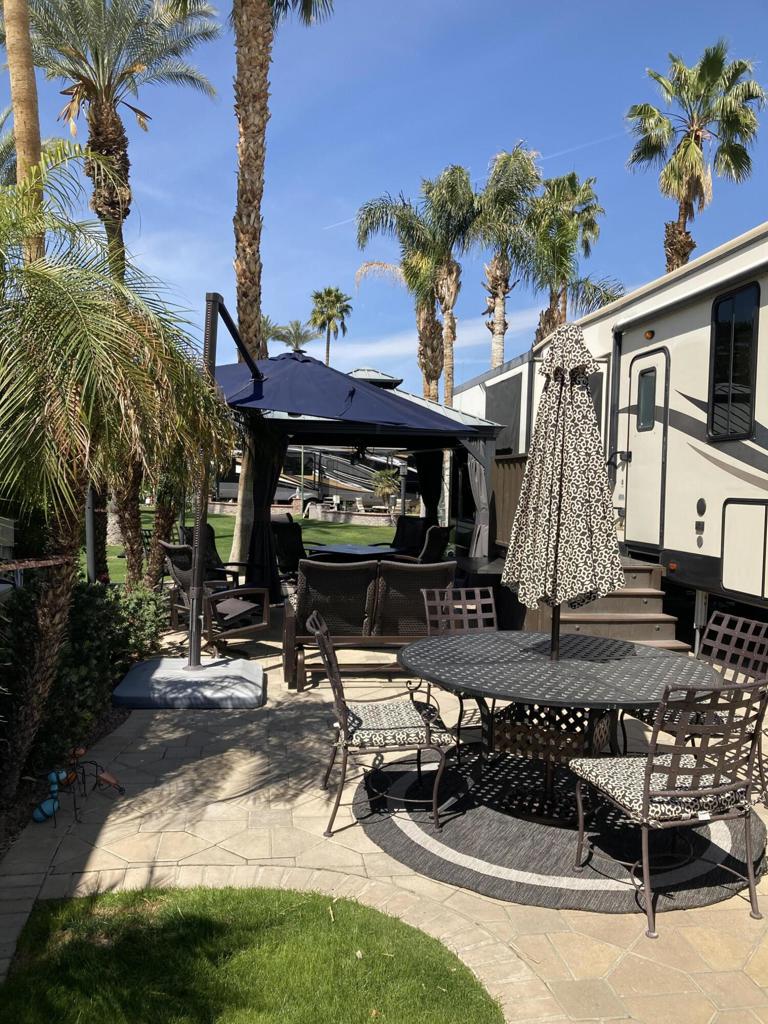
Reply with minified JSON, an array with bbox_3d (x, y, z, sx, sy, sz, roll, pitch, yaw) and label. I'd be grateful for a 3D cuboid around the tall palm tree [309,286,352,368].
[{"bbox_3d":[-3.035,-7.168,47.635,2.700,11.421,2.700,0,4,0],"label":"tall palm tree"}]

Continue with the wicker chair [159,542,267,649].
[{"bbox_3d":[-1.506,0.732,7.364,0.700,0.950,0.840,3,5,37],"label":"wicker chair"}]

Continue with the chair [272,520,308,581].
[{"bbox_3d":[-1.028,0.556,9.958,0.780,0.970,0.680,2,4,24],"label":"chair"}]

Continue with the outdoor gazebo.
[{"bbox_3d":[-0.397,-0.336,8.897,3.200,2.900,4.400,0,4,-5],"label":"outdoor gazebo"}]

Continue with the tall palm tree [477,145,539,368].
[{"bbox_3d":[2.681,-3.720,18.294,2.100,8.478,2.100,0,4,0],"label":"tall palm tree"}]

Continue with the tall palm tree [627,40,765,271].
[{"bbox_3d":[6.198,-4.354,16.748,2.900,10.007,2.900,0,4,0],"label":"tall palm tree"}]

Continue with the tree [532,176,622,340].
[{"bbox_3d":[4.177,-3.438,18.312,2.300,7.939,2.300,0,4,0],"label":"tree"}]

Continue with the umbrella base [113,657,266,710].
[{"bbox_3d":[-1.381,1.212,6.093,1.000,0.160,0.960,0,4,-3],"label":"umbrella base"}]

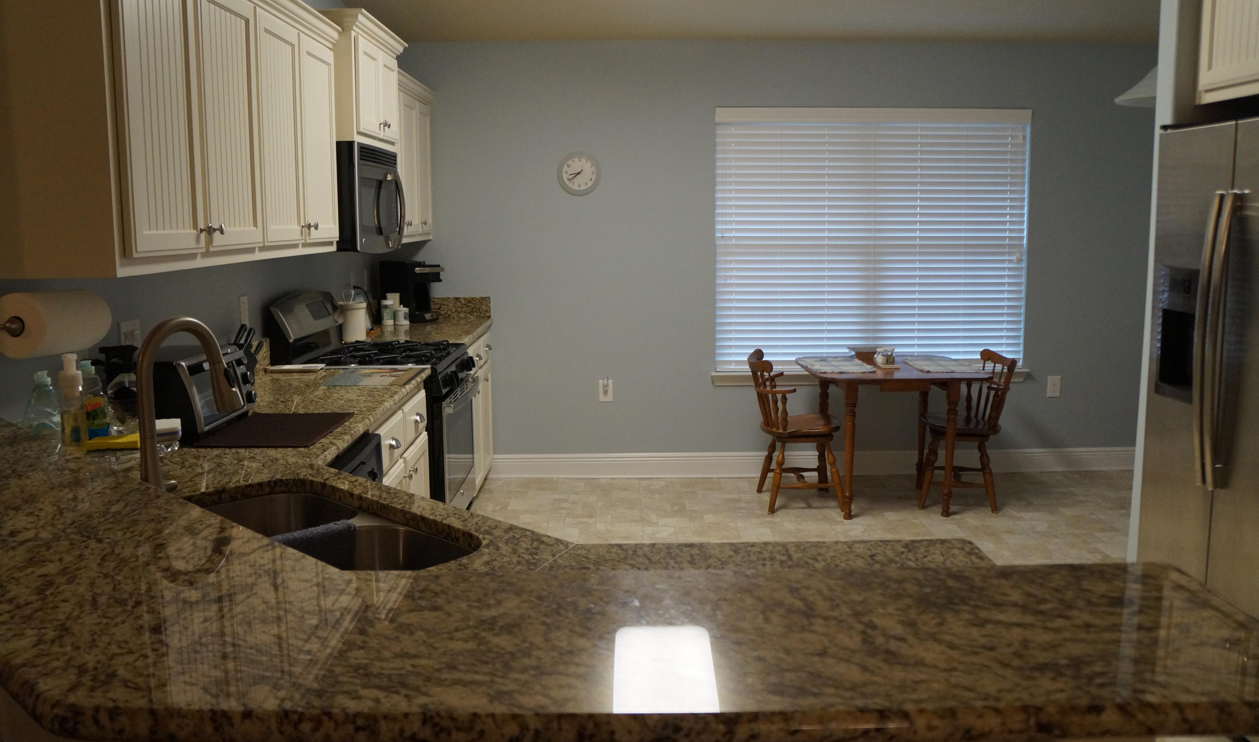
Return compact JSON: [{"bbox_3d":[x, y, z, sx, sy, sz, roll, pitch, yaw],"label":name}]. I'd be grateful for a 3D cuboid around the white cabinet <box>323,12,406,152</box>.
[{"bbox_3d":[-1.170,-1.132,3.929,0.420,0.474,0.840,0,9,-1],"label":"white cabinet"}]

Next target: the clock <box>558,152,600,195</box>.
[{"bbox_3d":[-0.275,-1.078,5.354,0.233,0.237,0.041,0,9,-1],"label":"clock"}]

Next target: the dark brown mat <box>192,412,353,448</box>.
[{"bbox_3d":[-0.900,0.144,2.513,0.290,0.008,0.432,0,9,-1],"label":"dark brown mat"}]

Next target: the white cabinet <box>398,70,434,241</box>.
[{"bbox_3d":[-1.220,-1.031,4.854,0.360,0.797,1.050,0,9,-1],"label":"white cabinet"}]

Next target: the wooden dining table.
[{"bbox_3d":[1.302,0.329,5.032,0.850,0.735,0.770,0,9,-1],"label":"wooden dining table"}]

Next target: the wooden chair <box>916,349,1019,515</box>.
[{"bbox_3d":[1.713,0.288,5.090,0.480,0.790,0.510,0,9,4],"label":"wooden chair"}]

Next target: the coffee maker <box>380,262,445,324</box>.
[{"bbox_3d":[-1.184,-0.437,5.318,0.332,0.328,0.235,0,9,-1],"label":"coffee maker"}]

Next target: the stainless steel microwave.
[{"bbox_3d":[-1.146,-0.679,3.899,0.423,0.412,0.750,0,9,-1],"label":"stainless steel microwave"}]

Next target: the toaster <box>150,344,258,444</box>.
[{"bbox_3d":[-1.134,0.046,2.523,0.240,0.204,0.393,0,9,-1],"label":"toaster"}]

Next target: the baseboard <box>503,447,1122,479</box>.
[{"bbox_3d":[1.094,0.534,5.627,3.784,0.144,0.017,0,9,-1],"label":"baseboard"}]

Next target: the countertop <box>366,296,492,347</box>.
[{"bbox_3d":[-1.079,-0.243,4.982,0.650,0.170,1.040,0,9,-1],"label":"countertop"}]

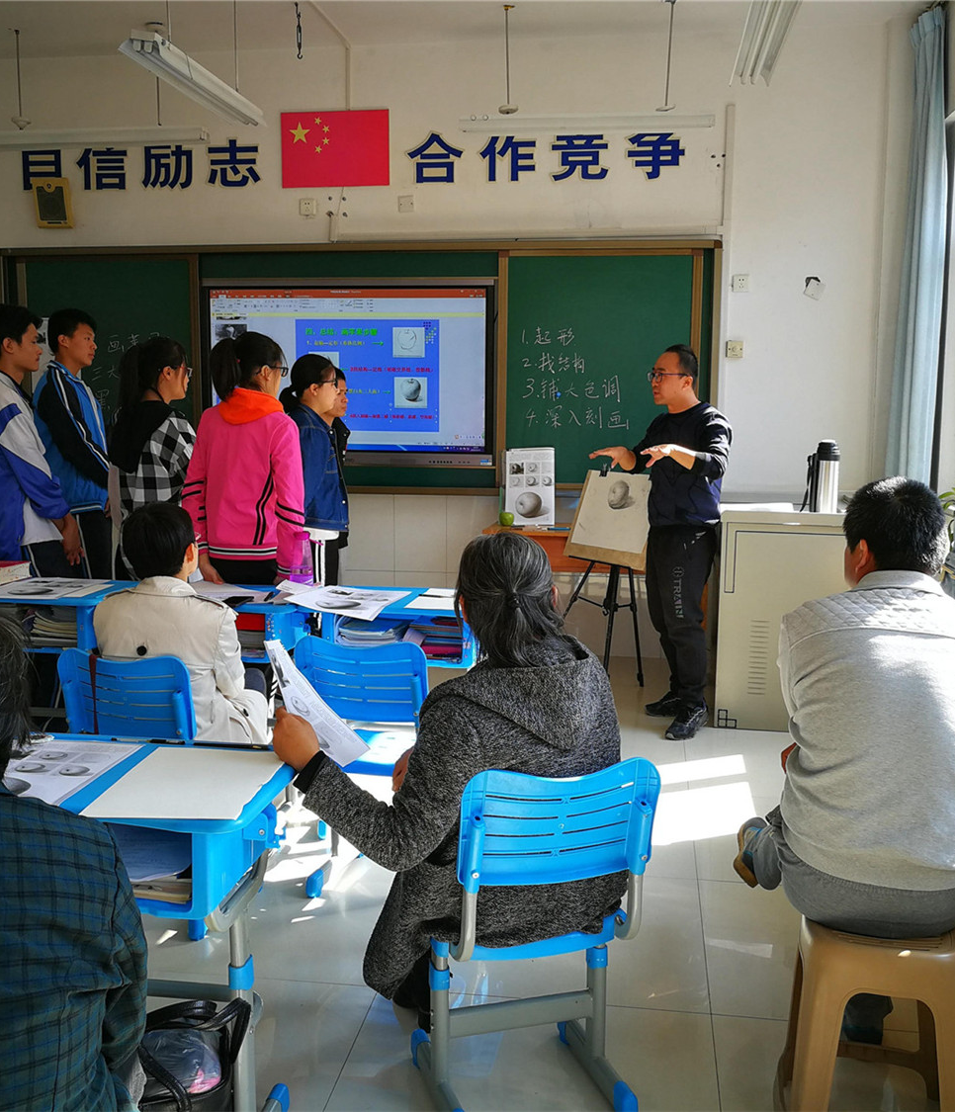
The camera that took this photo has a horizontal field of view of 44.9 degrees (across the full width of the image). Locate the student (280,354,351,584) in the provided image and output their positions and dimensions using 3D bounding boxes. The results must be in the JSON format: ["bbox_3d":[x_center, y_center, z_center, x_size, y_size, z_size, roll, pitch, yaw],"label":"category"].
[{"bbox_3d":[-0.672,-0.019,4.855,0.290,1.620,0.420,-1,8,-12],"label":"student"}]

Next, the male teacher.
[{"bbox_3d":[0.805,-0.072,5.067,0.530,1.685,0.480,-3,9,-22],"label":"male teacher"}]

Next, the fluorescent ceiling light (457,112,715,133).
[{"bbox_3d":[0.521,-2.095,5.600,1.250,0.070,0.120,2,8,8],"label":"fluorescent ceiling light"}]

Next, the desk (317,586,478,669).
[{"bbox_3d":[-0.254,0.532,3.897,0.620,0.760,0.440,2,8,8],"label":"desk"}]

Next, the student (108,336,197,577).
[{"bbox_3d":[-1.372,-0.076,4.971,0.330,1.690,0.430,-3,9,-19],"label":"student"}]

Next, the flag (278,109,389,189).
[{"bbox_3d":[-0.776,-2.213,6.290,0.607,0.402,0.020,2,8,8],"label":"flag"}]

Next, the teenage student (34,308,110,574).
[{"bbox_3d":[-1.685,-0.124,4.854,0.360,1.770,0.470,-1,8,-9],"label":"teenage student"}]

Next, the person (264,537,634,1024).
[{"bbox_3d":[-0.078,0.531,2.412,0.620,1.180,0.700,-2,8,-15],"label":"person"}]

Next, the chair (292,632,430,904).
[{"bbox_3d":[-0.276,0.586,3.479,0.400,0.770,0.450,2,8,13],"label":"chair"}]

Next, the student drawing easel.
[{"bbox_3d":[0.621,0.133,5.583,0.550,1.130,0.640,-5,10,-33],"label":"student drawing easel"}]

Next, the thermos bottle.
[{"bbox_3d":[1.523,-0.354,5.073,0.130,0.320,0.105,2,8,8],"label":"thermos bottle"}]

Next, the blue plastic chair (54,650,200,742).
[{"bbox_3d":[-0.936,0.613,3.432,0.420,0.770,0.440,2,8,14],"label":"blue plastic chair"}]

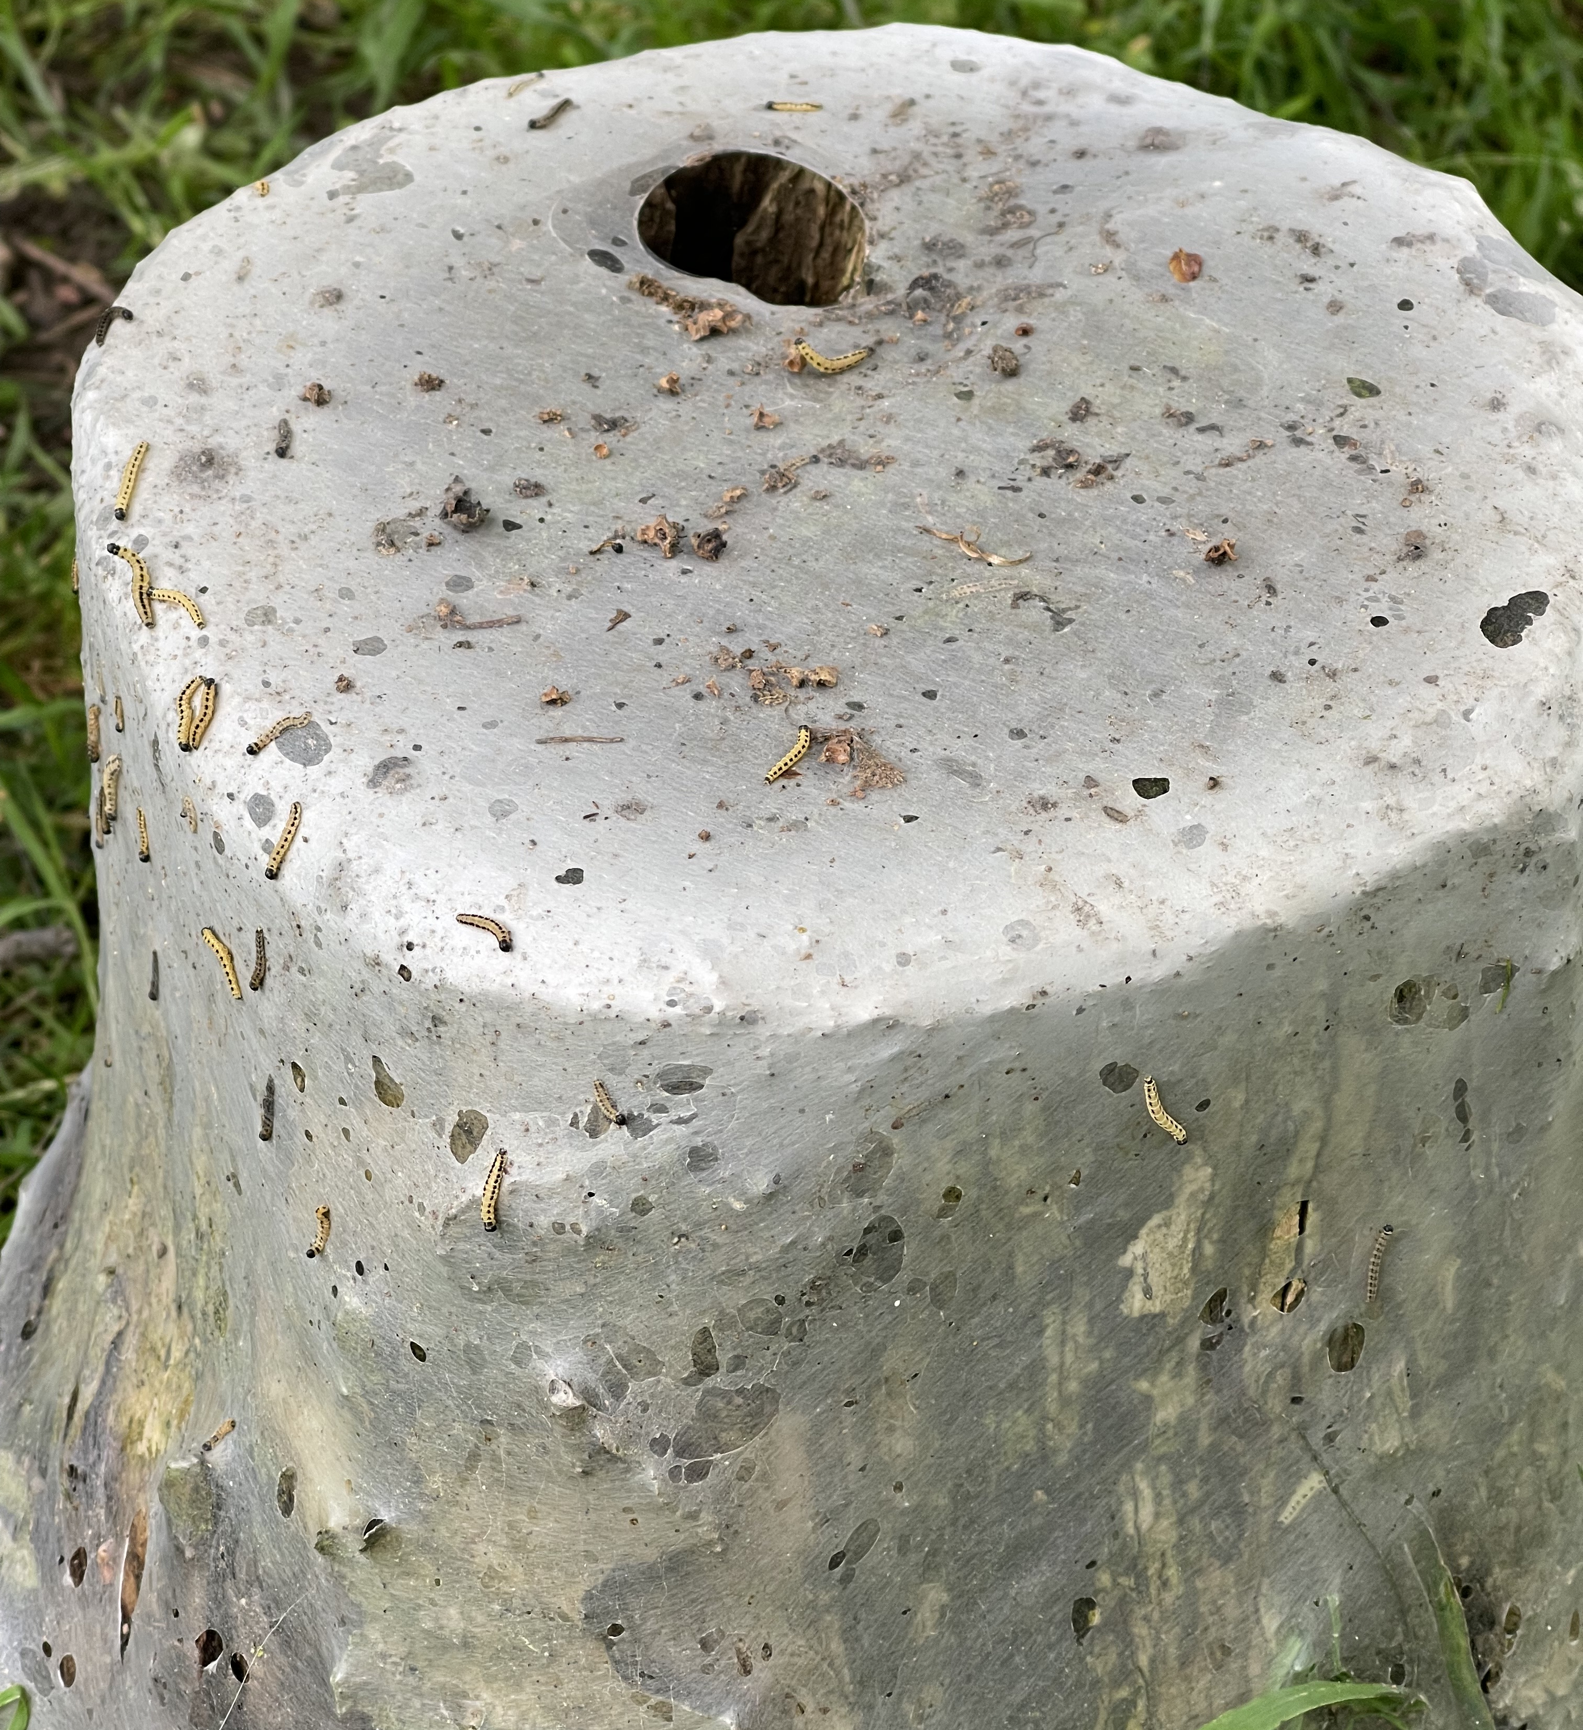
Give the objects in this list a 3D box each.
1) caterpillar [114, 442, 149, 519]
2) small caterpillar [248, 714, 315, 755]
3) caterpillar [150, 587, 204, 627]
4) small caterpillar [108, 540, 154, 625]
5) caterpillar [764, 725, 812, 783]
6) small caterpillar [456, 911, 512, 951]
[{"bbox_3d":[-0.173,-0.101,1.025,0.004,0.003,0.024,6,64,15],"label":"caterpillar"},{"bbox_3d":[-0.125,-0.033,0.951,0.018,0.003,0.005,-32,52,-9],"label":"small caterpillar"},{"bbox_3d":[-0.154,-0.066,0.983,0.019,0.003,0.006,33,71,25],"label":"caterpillar"},{"bbox_3d":[-0.167,-0.072,0.995,0.007,0.003,0.026,-29,66,-2],"label":"small caterpillar"},{"bbox_3d":[0.000,-0.026,0.939,0.005,0.003,0.022,18,47,18],"label":"caterpillar"},{"bbox_3d":[-0.071,0.015,0.904,0.016,0.003,0.005,31,70,24],"label":"small caterpillar"}]

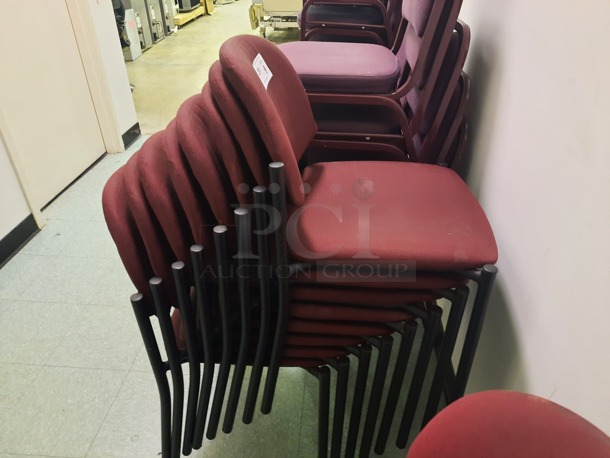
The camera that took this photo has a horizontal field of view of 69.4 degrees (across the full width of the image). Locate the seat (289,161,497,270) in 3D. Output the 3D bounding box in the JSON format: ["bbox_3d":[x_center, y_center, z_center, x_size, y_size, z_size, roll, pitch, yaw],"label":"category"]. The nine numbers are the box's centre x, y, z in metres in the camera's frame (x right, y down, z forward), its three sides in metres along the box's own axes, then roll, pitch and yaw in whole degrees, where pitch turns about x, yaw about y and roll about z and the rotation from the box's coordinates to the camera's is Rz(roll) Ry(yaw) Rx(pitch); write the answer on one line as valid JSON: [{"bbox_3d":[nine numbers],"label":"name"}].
[{"bbox_3d":[0.178,-0.059,0.978,0.415,0.060,0.420,2,33,4],"label":"seat"}]

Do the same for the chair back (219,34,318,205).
[{"bbox_3d":[-0.060,-0.248,0.885,0.090,0.290,0.420,-12,31,13],"label":"chair back"}]

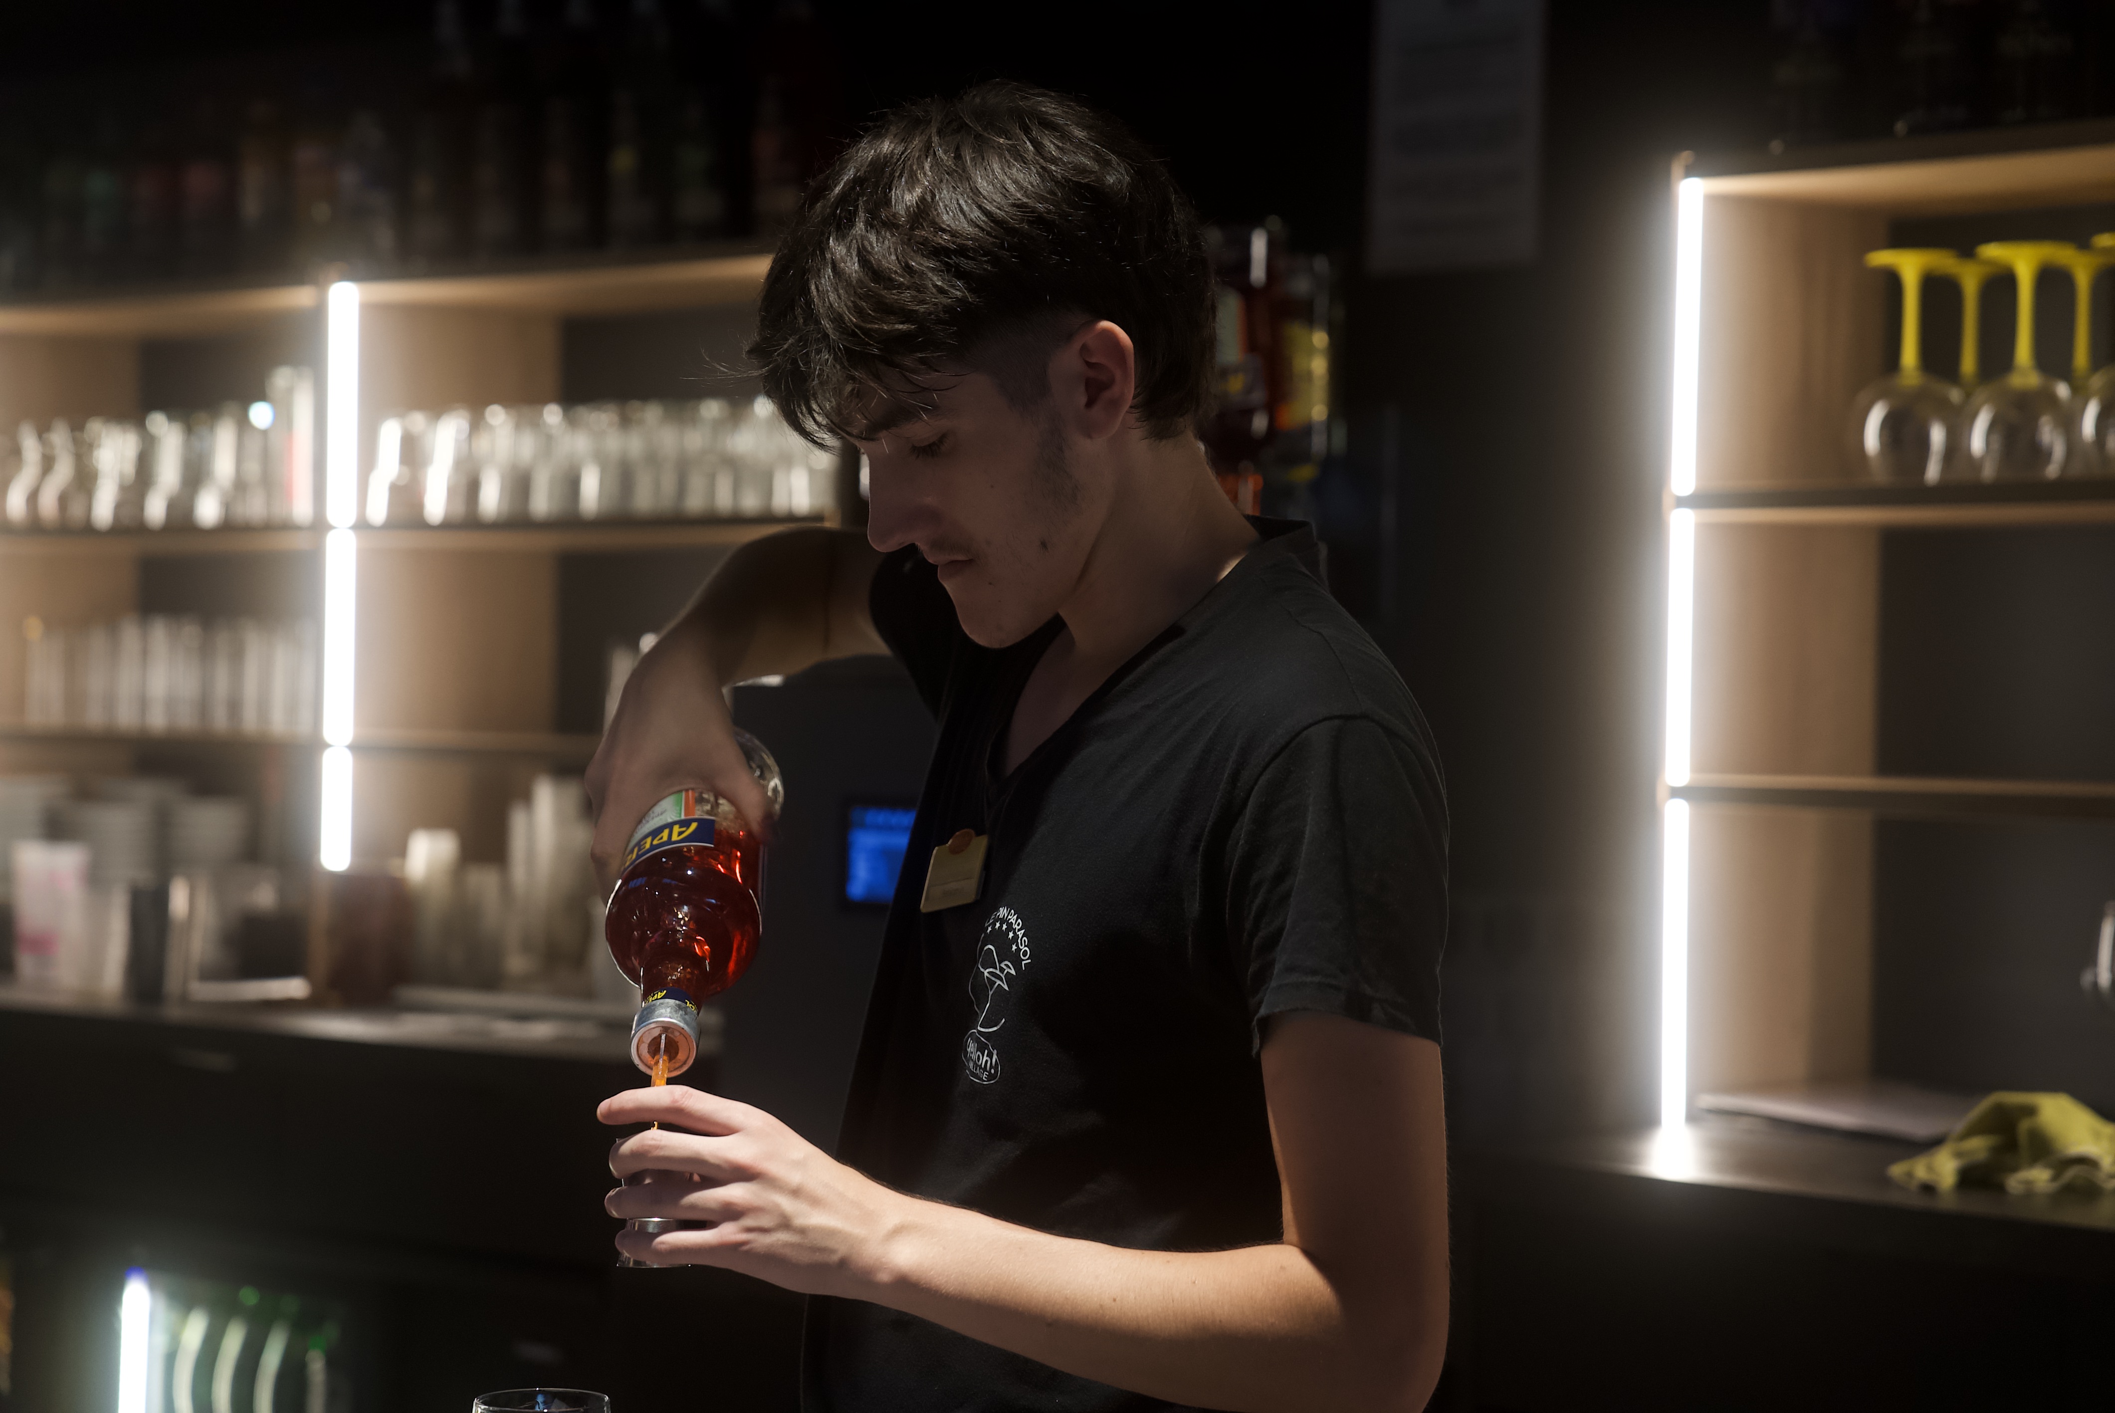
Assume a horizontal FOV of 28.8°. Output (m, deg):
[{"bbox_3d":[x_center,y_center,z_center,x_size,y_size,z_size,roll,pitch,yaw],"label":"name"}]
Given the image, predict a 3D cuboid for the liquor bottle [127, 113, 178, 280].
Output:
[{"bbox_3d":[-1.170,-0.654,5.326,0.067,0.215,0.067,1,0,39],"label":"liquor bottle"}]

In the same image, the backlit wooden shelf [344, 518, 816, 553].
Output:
[{"bbox_3d":[-0.436,-0.207,4.797,0.768,0.022,0.341,1,0,39],"label":"backlit wooden shelf"}]

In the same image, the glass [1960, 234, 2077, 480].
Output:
[{"bbox_3d":[0.844,-0.302,3.615,0.101,0.209,0.101,1,0,39],"label":"glass"}]

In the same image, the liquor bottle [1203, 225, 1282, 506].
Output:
[{"bbox_3d":[0.182,-0.328,4.100,0.088,0.310,0.088,1,0,0],"label":"liquor bottle"}]

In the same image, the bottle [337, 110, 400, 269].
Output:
[{"bbox_3d":[-0.848,-0.632,5.061,0.077,0.200,0.077,1,0,39],"label":"bottle"}]

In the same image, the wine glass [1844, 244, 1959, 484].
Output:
[{"bbox_3d":[0.759,-0.303,3.686,0.101,0.209,0.101,1,0,0],"label":"wine glass"}]

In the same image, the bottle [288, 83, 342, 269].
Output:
[{"bbox_3d":[-0.924,-0.654,5.124,0.070,0.230,0.070,1,0,0],"label":"bottle"}]

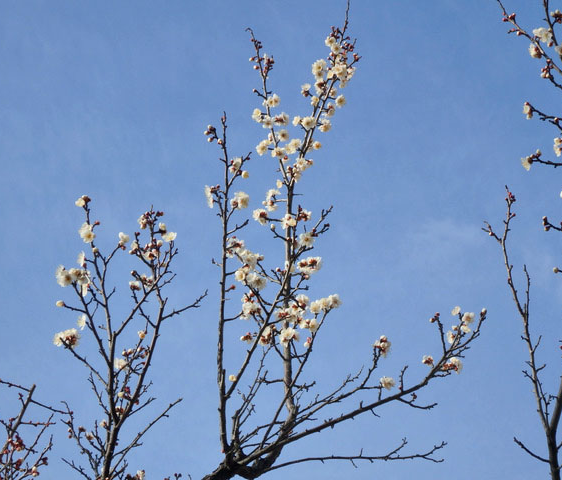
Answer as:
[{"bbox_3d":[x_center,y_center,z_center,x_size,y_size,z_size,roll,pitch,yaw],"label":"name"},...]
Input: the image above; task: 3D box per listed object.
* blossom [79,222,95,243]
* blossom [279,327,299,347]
[{"bbox_3d":[-0.340,-0.013,3.150,0.027,0.034,0.026,2,-10,-9],"label":"blossom"},{"bbox_3d":[0.015,0.170,3.150,0.034,0.034,0.032,-1,-10,8],"label":"blossom"}]

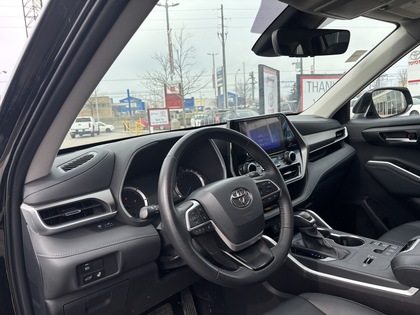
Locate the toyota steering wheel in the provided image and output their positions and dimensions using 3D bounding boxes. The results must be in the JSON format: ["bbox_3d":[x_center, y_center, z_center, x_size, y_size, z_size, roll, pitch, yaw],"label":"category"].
[{"bbox_3d":[0.049,0.110,0.753,0.378,0.378,0.100,-13,-12,-38],"label":"toyota steering wheel"}]

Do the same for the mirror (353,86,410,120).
[{"bbox_3d":[0.915,-0.285,1.675,0.260,0.175,0.160,-12,12,-33],"label":"mirror"}]

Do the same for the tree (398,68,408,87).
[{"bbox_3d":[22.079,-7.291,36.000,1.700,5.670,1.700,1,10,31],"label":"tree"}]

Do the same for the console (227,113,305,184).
[{"bbox_3d":[0.213,-0.023,1.132,0.335,0.240,0.110,-14,-5,-38],"label":"console"}]

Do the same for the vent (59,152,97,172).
[{"bbox_3d":[-0.366,0.013,0.877,0.055,0.035,0.122,0,11,30],"label":"vent"}]

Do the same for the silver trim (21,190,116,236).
[{"bbox_3d":[-0.344,0.132,0.802,0.217,0.080,0.070,-13,12,-38],"label":"silver trim"}]

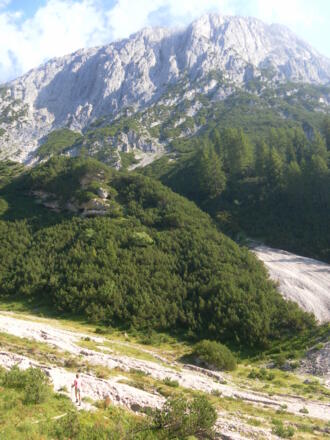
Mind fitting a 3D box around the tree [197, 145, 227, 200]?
[{"bbox_3d":[12.333,-12.864,118.000,7.960,14.320,7.320,0,-2,0],"label":"tree"}]

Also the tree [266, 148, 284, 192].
[{"bbox_3d":[31.046,-13.908,125.000,5.210,12.360,4.790,0,-2,0],"label":"tree"}]

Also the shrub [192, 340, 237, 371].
[{"bbox_3d":[4.005,10.964,36.000,3.560,2.230,3.280,0,-2,0],"label":"shrub"}]

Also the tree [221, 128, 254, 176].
[{"bbox_3d":[21.374,-20.179,133.000,9.570,14.640,8.800,0,-2,0],"label":"tree"}]

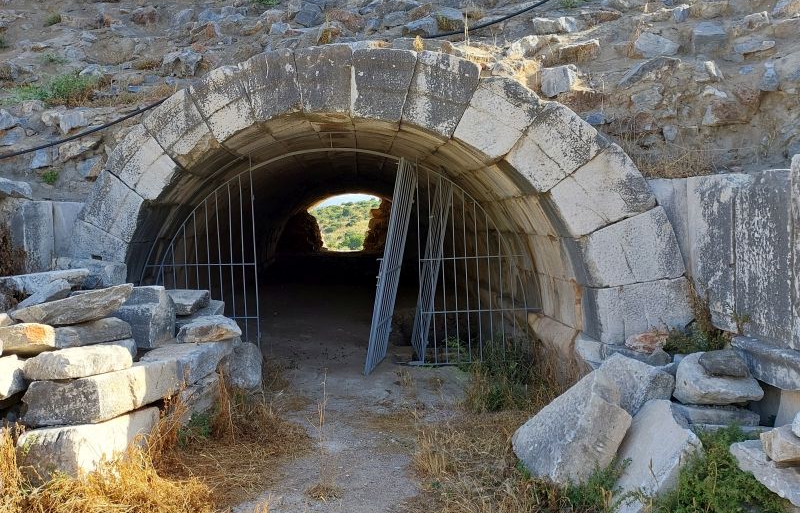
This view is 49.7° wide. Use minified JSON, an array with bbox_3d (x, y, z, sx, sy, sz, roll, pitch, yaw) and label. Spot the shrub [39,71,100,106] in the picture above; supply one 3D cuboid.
[{"bbox_3d":[-3.655,-1.864,9.600,0.610,0.340,0.460,-2,2,-2],"label":"shrub"}]

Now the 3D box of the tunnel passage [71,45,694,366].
[{"bbox_3d":[-0.145,-0.394,8.100,5.500,2.950,1.500,-2,3,10],"label":"tunnel passage"}]

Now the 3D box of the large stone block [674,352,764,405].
[{"bbox_3d":[2.210,0.841,6.000,0.550,0.280,0.420,-2,2,-2],"label":"large stone block"}]

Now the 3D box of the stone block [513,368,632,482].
[{"bbox_3d":[1.037,1.024,5.250,0.670,0.480,0.420,-38,-15,2],"label":"stone block"}]

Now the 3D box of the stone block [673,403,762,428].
[{"bbox_3d":[2.072,1.034,5.650,0.530,0.150,0.360,-2,3,5],"label":"stone block"}]

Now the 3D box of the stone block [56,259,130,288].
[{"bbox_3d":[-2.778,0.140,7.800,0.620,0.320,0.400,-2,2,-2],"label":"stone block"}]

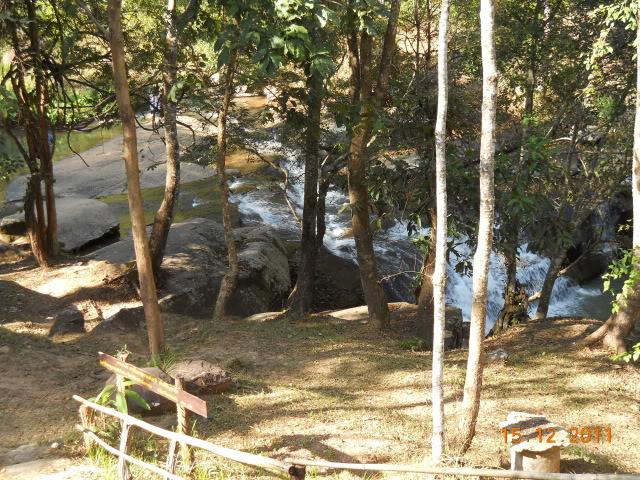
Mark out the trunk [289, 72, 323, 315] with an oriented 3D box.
[{"bbox_3d":[-0.196,-0.649,15.900,0.460,3.450,0.440,0,14,0],"label":"trunk"}]

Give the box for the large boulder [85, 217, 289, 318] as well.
[{"bbox_3d":[-1.832,0.383,16.900,2.900,1.150,2.200,0,14,0],"label":"large boulder"}]

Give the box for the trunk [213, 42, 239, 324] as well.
[{"bbox_3d":[-1.317,-0.769,15.800,0.340,3.900,0.340,0,14,0],"label":"trunk"}]

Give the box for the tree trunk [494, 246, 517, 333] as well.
[{"bbox_3d":[2.530,0.676,15.400,0.290,1.180,0.290,0,14,0],"label":"tree trunk"}]

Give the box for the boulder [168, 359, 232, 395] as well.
[{"bbox_3d":[-1.423,1.617,13.300,0.740,0.290,0.560,0,14,0],"label":"boulder"}]

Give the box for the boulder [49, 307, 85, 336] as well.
[{"bbox_3d":[-3.413,1.096,15.200,0.460,0.350,0.400,0,14,0],"label":"boulder"}]

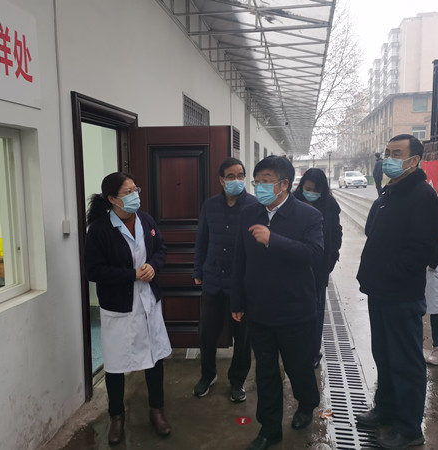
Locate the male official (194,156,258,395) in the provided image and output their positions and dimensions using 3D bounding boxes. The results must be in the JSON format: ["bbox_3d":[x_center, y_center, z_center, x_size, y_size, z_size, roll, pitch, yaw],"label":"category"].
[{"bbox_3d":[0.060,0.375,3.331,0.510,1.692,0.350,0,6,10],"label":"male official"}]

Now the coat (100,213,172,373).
[{"bbox_3d":[-0.519,0.391,2.777,0.440,0.943,0.330,-5,8,-37],"label":"coat"}]

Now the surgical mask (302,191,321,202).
[{"bbox_3d":[0.736,-0.223,3.703,0.150,0.110,0.080,1,20,20],"label":"surgical mask"}]

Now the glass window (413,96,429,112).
[{"bbox_3d":[21.120,-12.620,48.931,1.477,1.551,0.120,0,6,10],"label":"glass window"}]

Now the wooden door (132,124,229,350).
[{"bbox_3d":[-0.308,0.131,4.105,0.845,1.945,0.070,-1,6,0],"label":"wooden door"}]

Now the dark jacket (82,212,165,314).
[{"bbox_3d":[-0.546,0.201,2.732,0.470,0.573,0.330,-5,8,-37],"label":"dark jacket"}]

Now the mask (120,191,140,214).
[{"bbox_3d":[-0.510,-0.135,2.684,0.085,0.120,0.140,-6,3,27],"label":"mask"}]

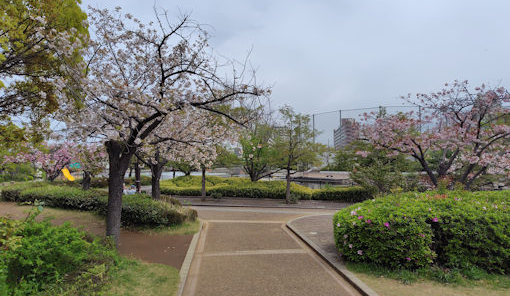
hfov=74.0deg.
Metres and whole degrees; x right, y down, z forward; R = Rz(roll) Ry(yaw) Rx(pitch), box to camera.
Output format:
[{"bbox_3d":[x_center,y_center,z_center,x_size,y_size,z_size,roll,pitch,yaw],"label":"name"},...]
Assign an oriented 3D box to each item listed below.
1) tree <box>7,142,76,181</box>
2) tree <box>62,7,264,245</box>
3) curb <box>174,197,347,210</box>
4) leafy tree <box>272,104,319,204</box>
[{"bbox_3d":[-14.952,1.075,23.500,4.900,3.200,4.400,0,-3,0],"label":"tree"},{"bbox_3d":[-1.797,-0.422,6.650,3.900,4.600,3.700,0,-3,0],"label":"tree"},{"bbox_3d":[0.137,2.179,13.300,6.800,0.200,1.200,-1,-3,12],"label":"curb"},{"bbox_3d":[1.578,0.273,13.200,1.800,3.800,1.800,0,-3,0],"label":"leafy tree"}]

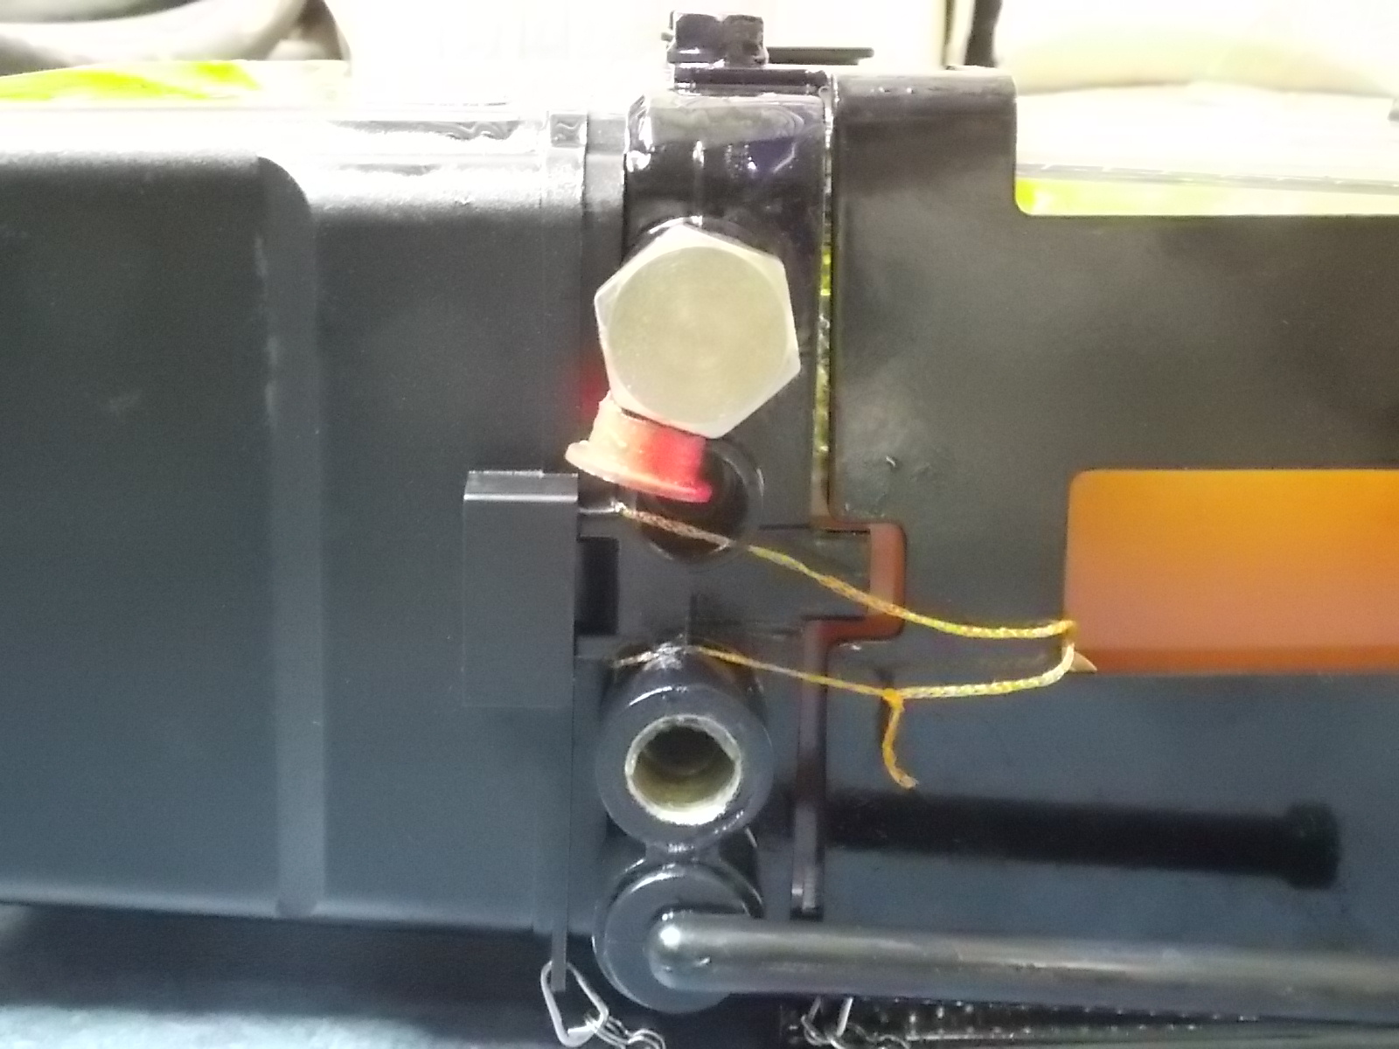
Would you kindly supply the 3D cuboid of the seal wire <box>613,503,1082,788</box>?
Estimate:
[{"bbox_3d":[0.028,0.023,0.360,0.090,0.054,0.032,1,7,0],"label":"seal wire"}]

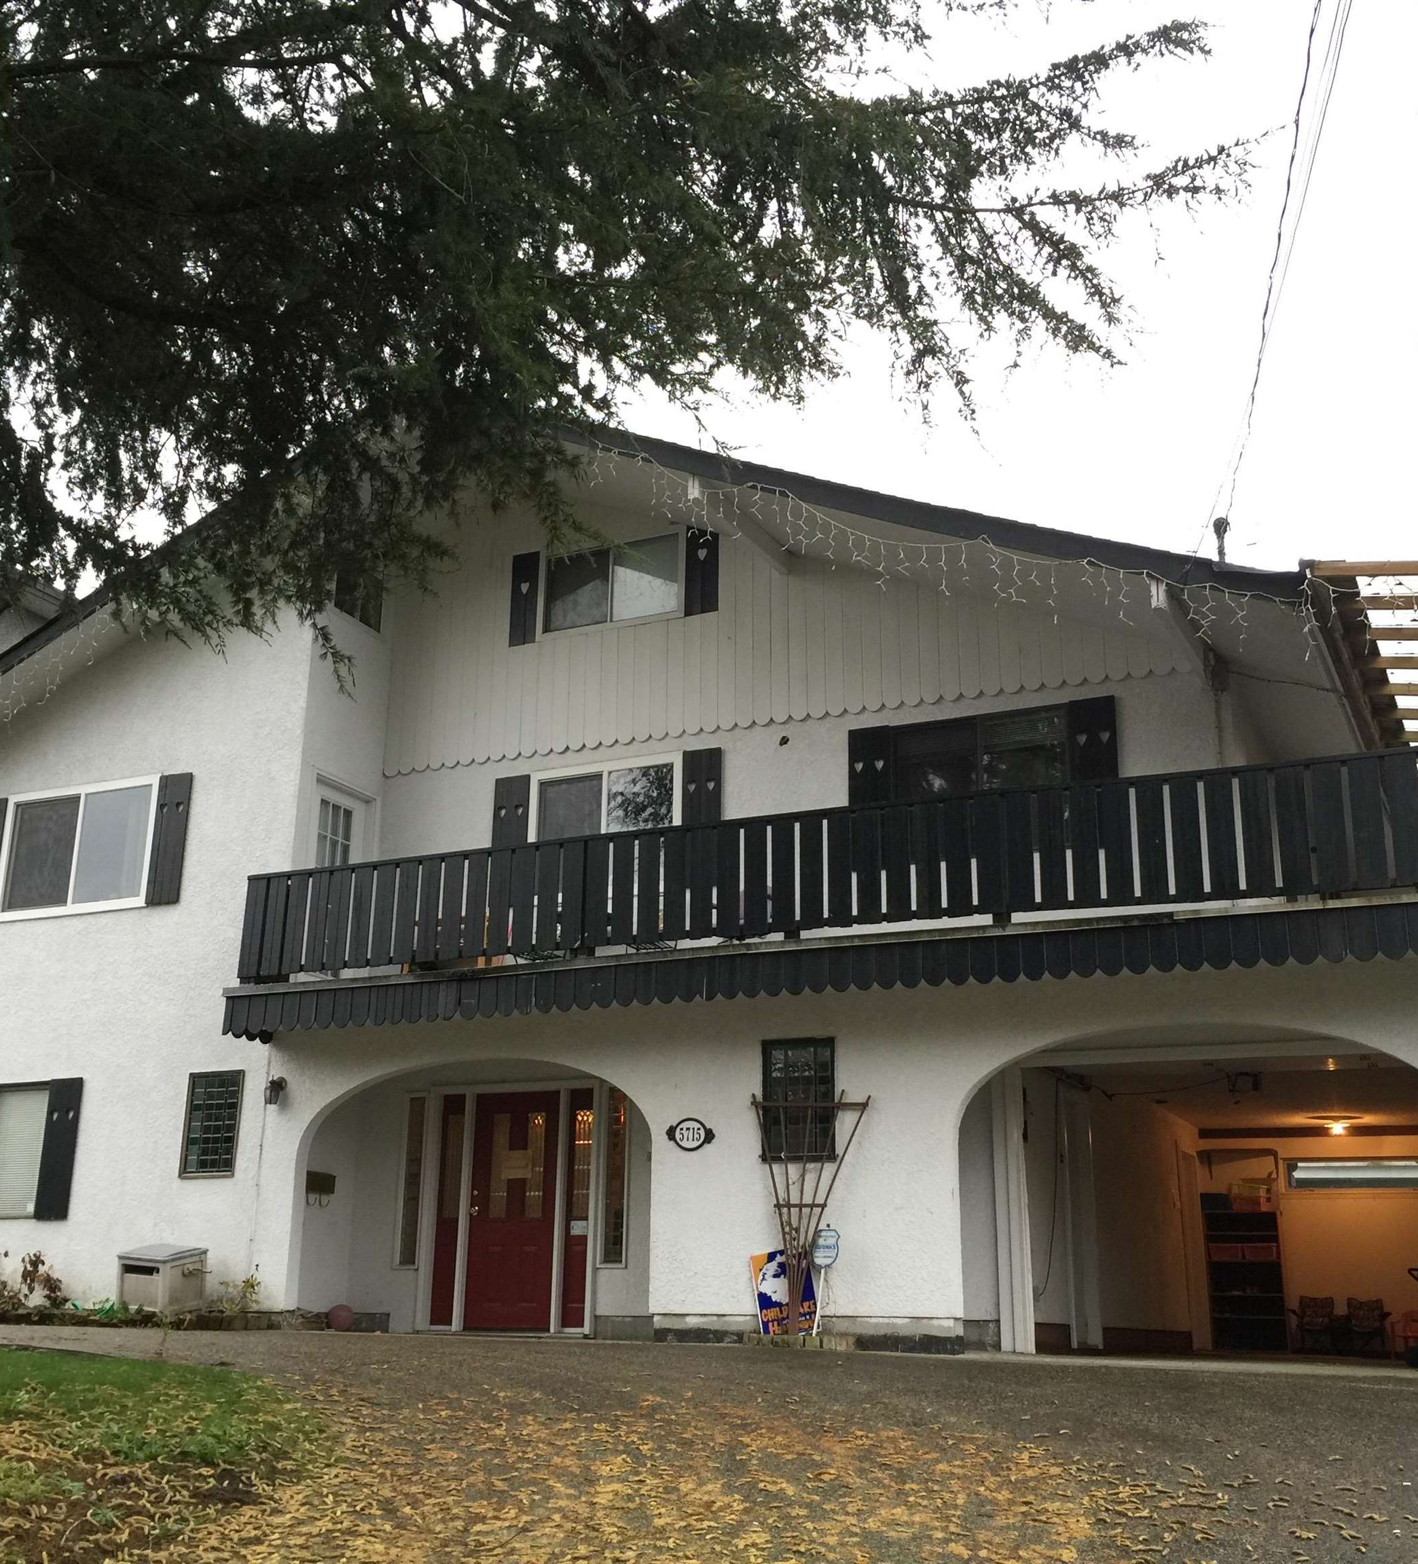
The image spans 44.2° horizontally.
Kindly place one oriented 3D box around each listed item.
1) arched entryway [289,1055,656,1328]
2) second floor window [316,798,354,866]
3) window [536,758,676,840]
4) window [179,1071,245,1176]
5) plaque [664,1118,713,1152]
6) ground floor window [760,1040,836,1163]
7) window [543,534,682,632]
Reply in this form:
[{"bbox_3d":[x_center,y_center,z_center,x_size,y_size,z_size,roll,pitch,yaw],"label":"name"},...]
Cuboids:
[{"bbox_3d":[-1.783,3.471,14.625,3.440,2.159,0.878,-7,-18,26],"label":"arched entryway"},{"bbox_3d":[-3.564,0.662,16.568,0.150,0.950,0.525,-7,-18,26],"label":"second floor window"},{"bbox_3d":[-0.948,0.441,16.036,1.516,1.213,0.150,-7,-18,26],"label":"window"},{"bbox_3d":[-4.453,3.072,15.659,0.647,0.927,0.150,-7,-18,26],"label":"window"},{"bbox_3d":[-0.146,2.719,13.483,0.425,0.266,0.049,-7,-18,26],"label":"plaque"},{"bbox_3d":[0.674,2.394,13.181,0.610,0.909,0.150,-7,-18,26],"label":"ground floor window"},{"bbox_3d":[-0.937,-1.892,16.711,1.524,0.843,0.150,-7,-18,26],"label":"window"}]

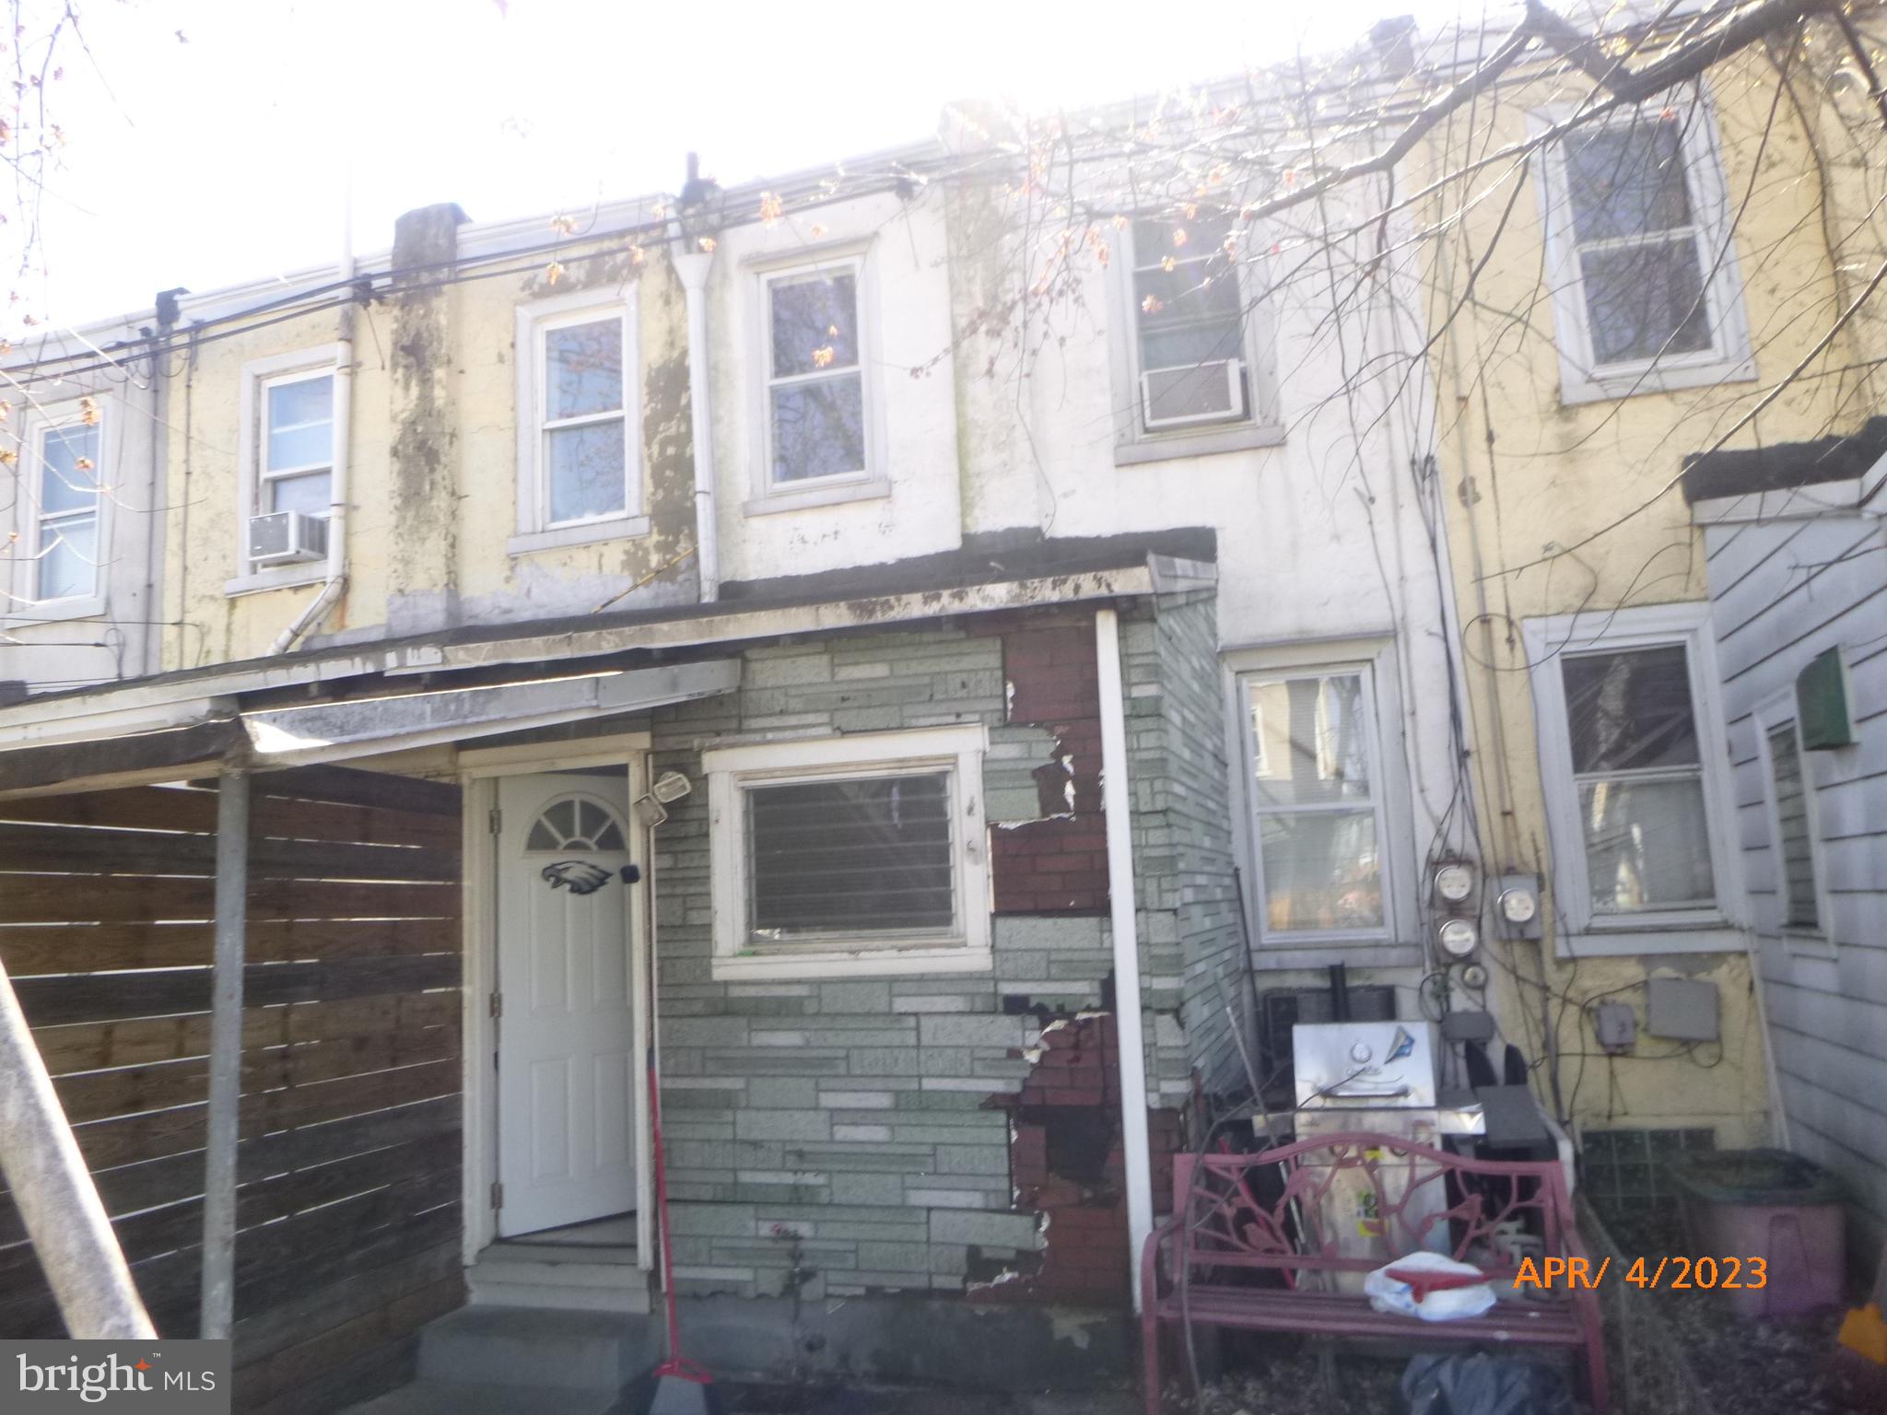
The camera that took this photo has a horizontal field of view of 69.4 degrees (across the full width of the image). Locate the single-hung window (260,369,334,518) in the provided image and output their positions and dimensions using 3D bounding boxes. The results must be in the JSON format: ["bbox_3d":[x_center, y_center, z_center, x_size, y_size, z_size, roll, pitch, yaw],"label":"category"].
[{"bbox_3d":[-4.367,-1.621,9.299,0.670,1.393,0.100,-6,-9,17],"label":"single-hung window"}]

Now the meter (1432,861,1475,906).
[{"bbox_3d":[2.712,0.938,7.268,0.205,0.226,0.180,-5,-9,16],"label":"meter"}]

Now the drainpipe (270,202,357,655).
[{"bbox_3d":[-4.550,-2.047,9.872,0.607,3.330,0.150,-5,-9,16],"label":"drainpipe"}]

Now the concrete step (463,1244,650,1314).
[{"bbox_3d":[-1.528,2.377,5.679,0.845,0.167,0.290,-5,-9,16],"label":"concrete step"}]

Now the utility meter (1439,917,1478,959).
[{"bbox_3d":[2.724,1.221,7.226,0.205,0.213,0.180,-5,-9,16],"label":"utility meter"}]

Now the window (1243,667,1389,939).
[{"bbox_3d":[2.103,0.543,7.687,0.711,1.521,0.100,-5,-9,16],"label":"window"}]

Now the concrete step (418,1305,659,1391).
[{"bbox_3d":[-1.591,2.509,5.354,0.910,0.182,0.320,-6,-9,17],"label":"concrete step"}]

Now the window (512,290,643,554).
[{"bbox_3d":[-2.503,-1.982,9.399,0.984,1.770,0.130,-5,-9,16],"label":"window"}]

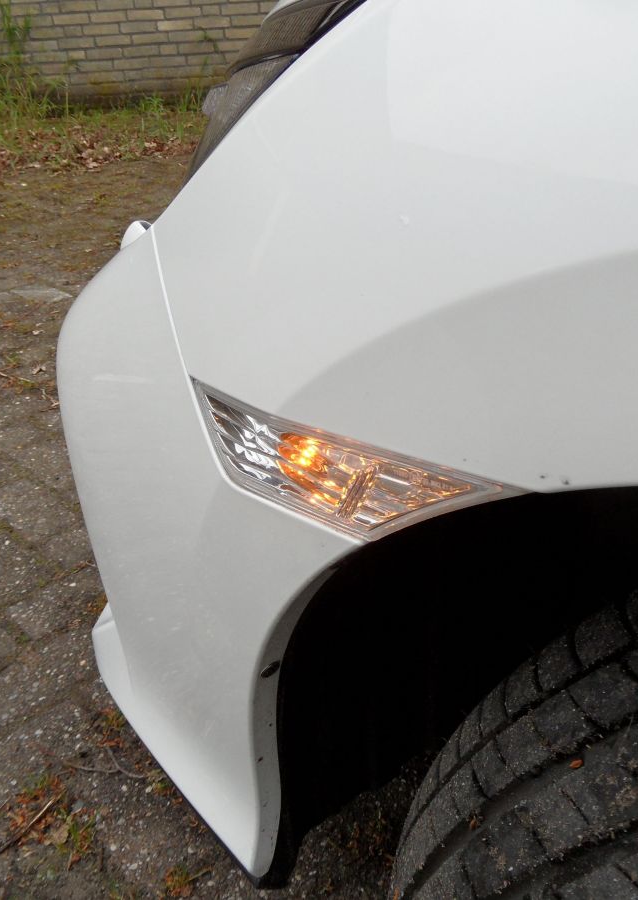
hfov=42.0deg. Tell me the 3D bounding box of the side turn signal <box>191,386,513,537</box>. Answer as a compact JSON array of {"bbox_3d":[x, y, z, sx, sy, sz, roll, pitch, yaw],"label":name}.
[{"bbox_3d":[0.012,0.007,0.394,0.036,0.060,0.207,-25,28,-32],"label":"side turn signal"}]

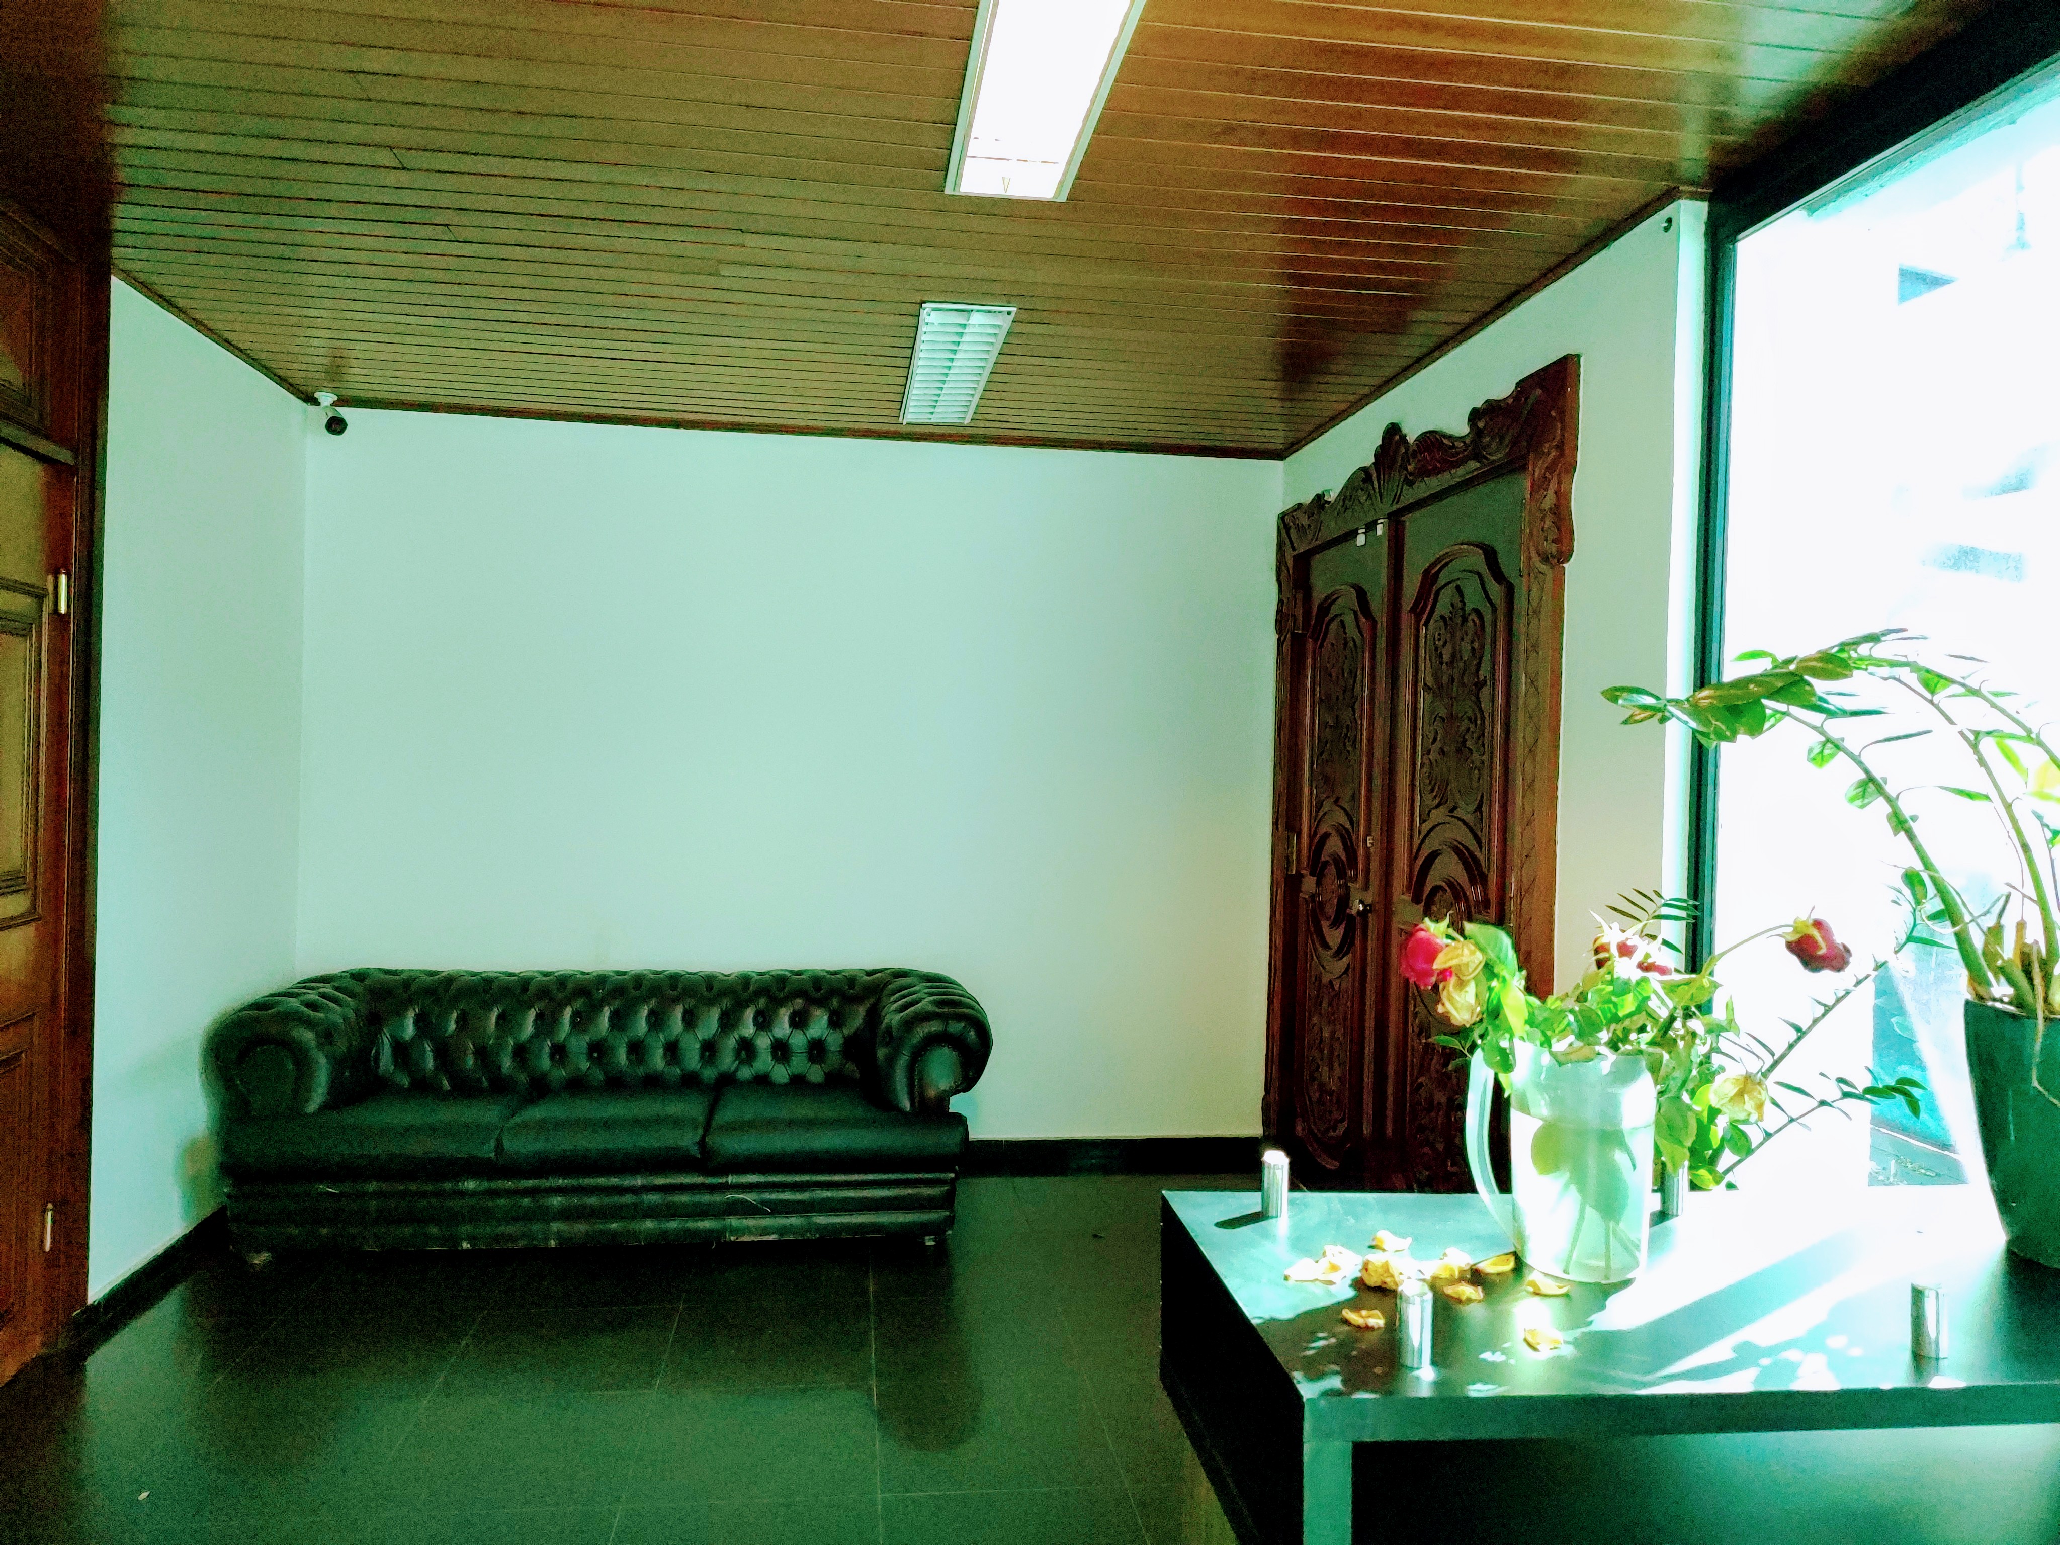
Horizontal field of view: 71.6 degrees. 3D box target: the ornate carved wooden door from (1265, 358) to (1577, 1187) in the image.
[{"bbox_3d":[0.982,0.241,4.042,0.099,2.416,2.124,1,1,-7],"label":"ornate carved wooden door"}]

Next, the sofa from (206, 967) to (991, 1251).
[{"bbox_3d":[-1.236,1.009,4.398,2.178,0.759,0.854,1,1,-7],"label":"sofa"}]

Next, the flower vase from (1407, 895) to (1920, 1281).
[{"bbox_3d":[0.663,0.330,1.532,0.515,0.375,0.307,1,1,-7],"label":"flower vase"}]

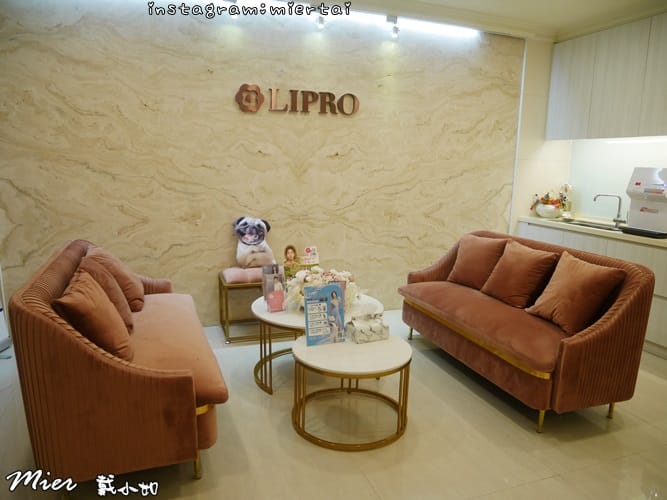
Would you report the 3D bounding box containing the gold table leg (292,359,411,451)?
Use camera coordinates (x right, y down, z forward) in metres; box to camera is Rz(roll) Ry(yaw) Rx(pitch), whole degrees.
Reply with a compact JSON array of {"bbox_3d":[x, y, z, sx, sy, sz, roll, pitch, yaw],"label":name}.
[{"bbox_3d":[0.092,0.702,2.396,0.602,0.363,0.602,1,10,0],"label":"gold table leg"}]

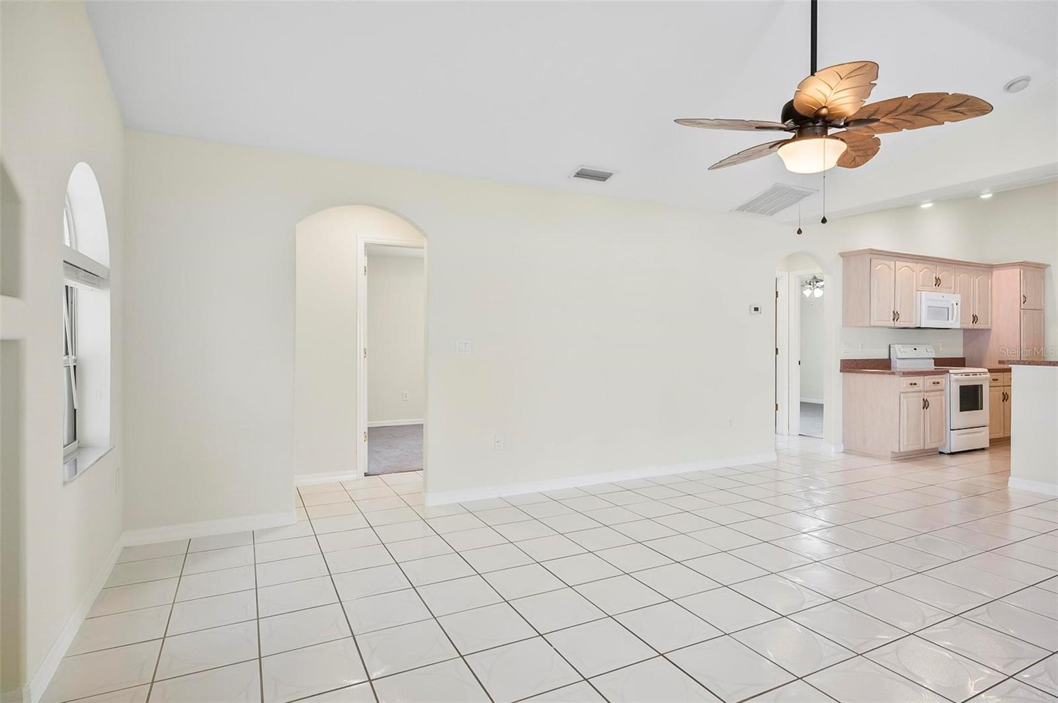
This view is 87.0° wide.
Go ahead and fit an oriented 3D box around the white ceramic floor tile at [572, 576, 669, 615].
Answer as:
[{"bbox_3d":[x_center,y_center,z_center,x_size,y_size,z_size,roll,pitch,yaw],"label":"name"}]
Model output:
[{"bbox_3d":[0.428,1.146,2.628,0.333,0.010,0.330,0,1,-27],"label":"white ceramic floor tile"}]

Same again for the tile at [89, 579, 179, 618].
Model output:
[{"bbox_3d":[-1.826,1.143,2.598,0.318,0.010,0.327,0,1,-27],"label":"tile"}]

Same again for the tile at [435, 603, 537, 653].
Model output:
[{"bbox_3d":[-0.174,1.129,2.283,0.327,0.010,0.324,0,1,-27],"label":"tile"}]

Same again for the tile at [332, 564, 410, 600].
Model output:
[{"bbox_3d":[-0.778,1.142,2.759,0.333,0.010,0.330,0,1,-27],"label":"tile"}]

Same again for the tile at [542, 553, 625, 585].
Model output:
[{"bbox_3d":[0.276,1.141,2.920,0.332,0.010,0.326,0,1,-27],"label":"tile"}]

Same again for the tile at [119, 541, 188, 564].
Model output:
[{"bbox_3d":[-2.124,1.134,3.163,0.341,0.010,0.280,0,1,-27],"label":"tile"}]

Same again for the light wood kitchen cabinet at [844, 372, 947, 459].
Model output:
[{"bbox_3d":[3.919,0.664,5.983,0.803,0.870,0.620,0,1,-27],"label":"light wood kitchen cabinet"}]

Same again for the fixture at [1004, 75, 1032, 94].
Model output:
[{"bbox_3d":[3.288,-1.780,3.745,0.146,0.038,0.146,0,-14,-27],"label":"fixture"}]

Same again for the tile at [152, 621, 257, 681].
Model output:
[{"bbox_3d":[-1.211,1.130,2.121,0.327,0.010,0.324,0,1,-27],"label":"tile"}]

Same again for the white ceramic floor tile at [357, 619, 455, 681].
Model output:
[{"bbox_3d":[-0.478,1.150,2.167,0.333,0.010,0.330,0,1,-27],"label":"white ceramic floor tile"}]

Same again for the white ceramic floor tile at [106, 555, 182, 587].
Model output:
[{"bbox_3d":[-1.980,1.138,2.893,0.332,0.010,0.332,0,1,-27],"label":"white ceramic floor tile"}]

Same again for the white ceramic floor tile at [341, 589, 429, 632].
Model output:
[{"bbox_3d":[-0.619,1.128,2.425,0.327,0.010,0.324,0,1,-27],"label":"white ceramic floor tile"}]

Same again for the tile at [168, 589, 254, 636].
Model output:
[{"bbox_3d":[-1.361,1.127,2.414,0.327,0.010,0.324,0,1,-27],"label":"tile"}]

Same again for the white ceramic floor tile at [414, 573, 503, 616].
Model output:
[{"bbox_3d":[-0.327,1.141,2.612,0.332,0.010,0.332,0,1,-27],"label":"white ceramic floor tile"}]

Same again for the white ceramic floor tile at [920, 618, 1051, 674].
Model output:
[{"bbox_3d":[1.785,1.154,2.200,0.333,0.010,0.330,0,1,-27],"label":"white ceramic floor tile"}]

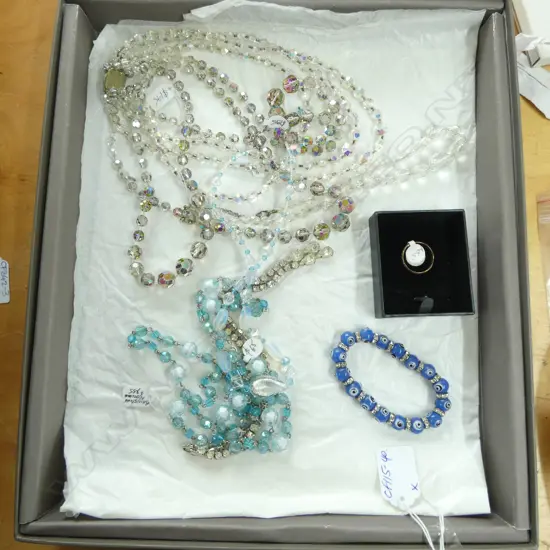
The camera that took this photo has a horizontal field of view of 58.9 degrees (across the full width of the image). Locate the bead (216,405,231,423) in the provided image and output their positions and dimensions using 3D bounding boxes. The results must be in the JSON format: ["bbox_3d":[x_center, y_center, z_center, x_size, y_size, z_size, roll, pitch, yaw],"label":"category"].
[{"bbox_3d":[-0.032,0.085,0.298,0.009,0.009,0.010,1,83,0],"label":"bead"}]

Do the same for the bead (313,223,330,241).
[{"bbox_3d":[0.030,-0.028,0.316,0.011,0.011,0.011,1,83,0],"label":"bead"}]

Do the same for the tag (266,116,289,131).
[{"bbox_3d":[0.002,-0.108,0.346,0.015,0.001,0.010,12,83,3],"label":"tag"}]

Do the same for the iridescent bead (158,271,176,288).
[{"bbox_3d":[-0.074,0.004,0.335,0.012,0.012,0.012,1,82,2],"label":"iridescent bead"}]

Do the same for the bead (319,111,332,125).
[{"bbox_3d":[0.036,-0.112,0.349,0.009,0.009,0.009,1,82,2],"label":"bead"}]

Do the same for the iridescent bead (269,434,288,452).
[{"bbox_3d":[0.003,0.103,0.297,0.010,0.010,0.010,0,81,0],"label":"iridescent bead"}]

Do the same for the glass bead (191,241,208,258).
[{"bbox_3d":[-0.048,-0.015,0.308,0.011,0.011,0.011,0,82,0],"label":"glass bead"}]

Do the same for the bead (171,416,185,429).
[{"bbox_3d":[-0.058,0.089,0.294,0.008,0.008,0.008,0,82,0],"label":"bead"}]

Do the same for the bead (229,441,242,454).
[{"bbox_3d":[-0.026,0.113,0.320,0.008,0.008,0.008,1,82,2],"label":"bead"}]

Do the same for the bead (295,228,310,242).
[{"bbox_3d":[0.018,-0.026,0.317,0.009,0.009,0.009,0,82,0],"label":"bead"}]

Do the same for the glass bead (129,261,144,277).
[{"bbox_3d":[-0.089,-0.003,0.314,0.009,0.009,0.009,0,81,0],"label":"glass bead"}]

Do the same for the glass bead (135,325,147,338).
[{"bbox_3d":[-0.085,0.036,0.309,0.007,0.007,0.007,0,81,0],"label":"glass bead"}]

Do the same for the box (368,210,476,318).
[{"bbox_3d":[0.092,-0.007,0.310,0.056,0.019,0.066,-2,83,0],"label":"box"}]

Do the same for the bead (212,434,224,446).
[{"bbox_3d":[-0.034,0.101,0.297,0.007,0.007,0.007,0,81,0],"label":"bead"}]

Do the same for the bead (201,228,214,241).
[{"bbox_3d":[-0.047,-0.028,0.340,0.009,0.009,0.009,1,82,2],"label":"bead"}]

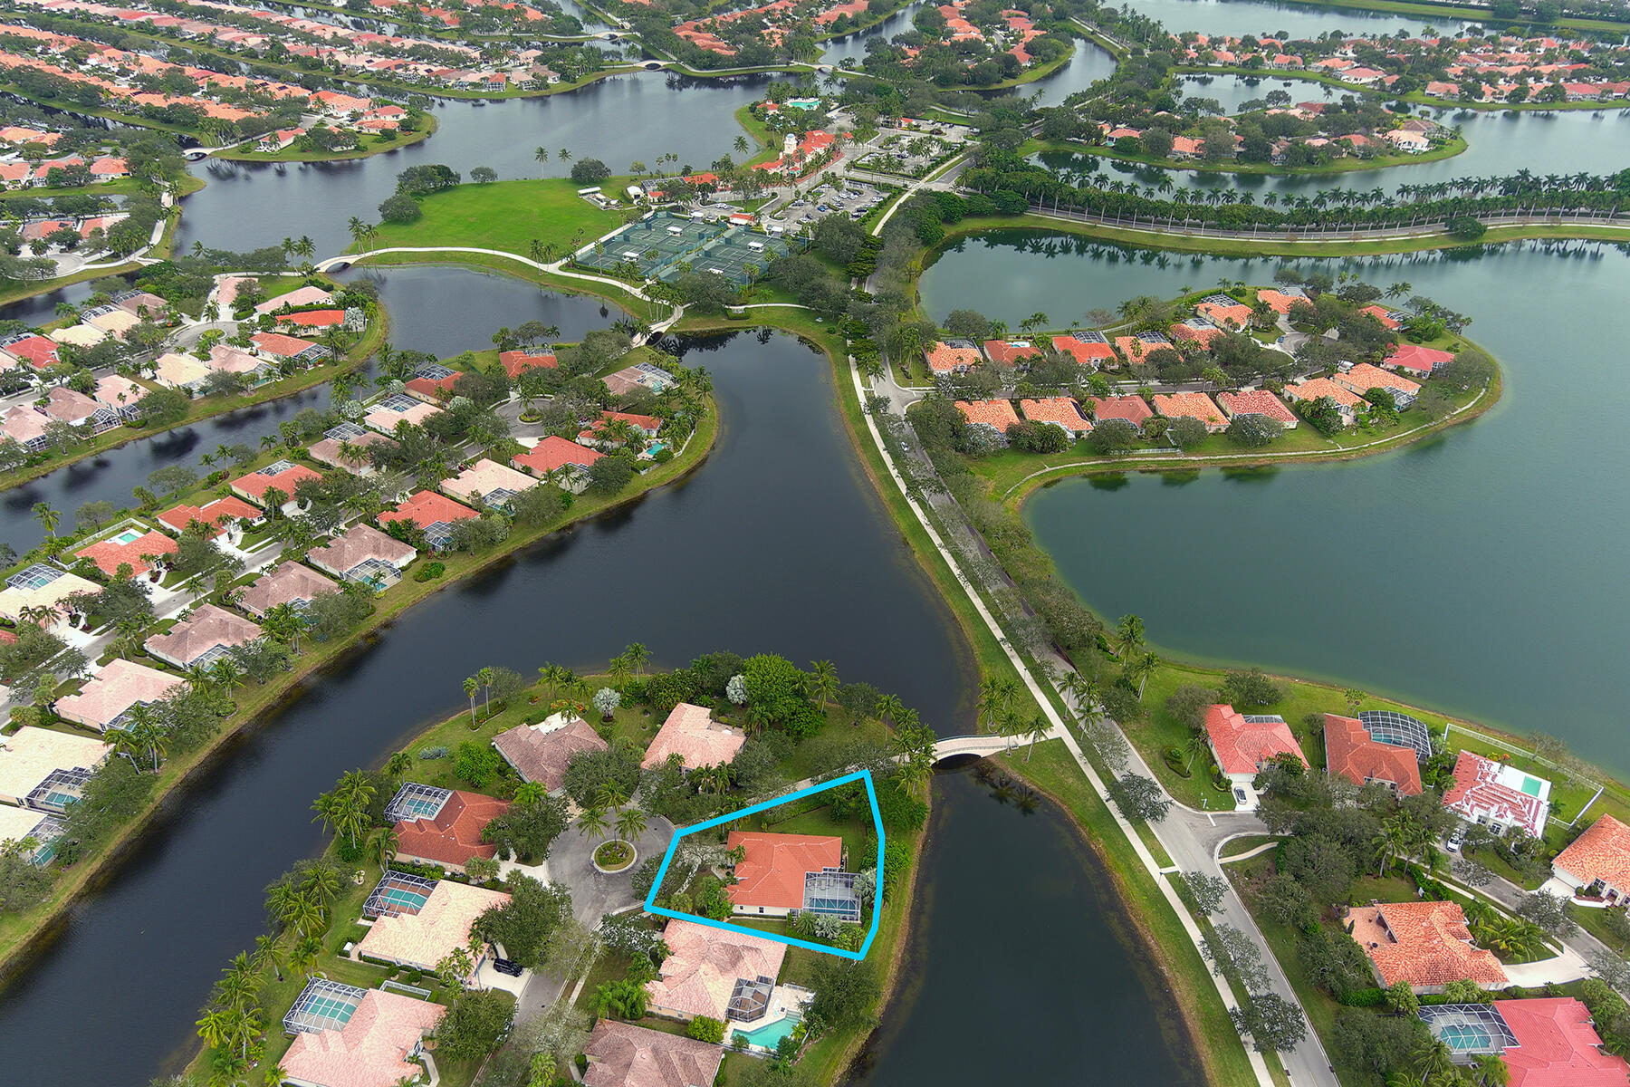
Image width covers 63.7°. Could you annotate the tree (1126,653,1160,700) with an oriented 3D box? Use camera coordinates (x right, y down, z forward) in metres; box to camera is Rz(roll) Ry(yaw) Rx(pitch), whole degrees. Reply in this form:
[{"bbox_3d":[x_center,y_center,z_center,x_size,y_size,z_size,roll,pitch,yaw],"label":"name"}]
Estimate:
[{"bbox_3d":[75.524,31.347,300.016,6.800,12.000,6.800,1,32,0],"label":"tree"}]

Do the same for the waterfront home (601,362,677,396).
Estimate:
[{"bbox_3d":[-59.450,-54.502,440.155,19.200,5.800,20.600,28,41,36],"label":"waterfront home"}]

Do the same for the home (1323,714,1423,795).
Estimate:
[{"bbox_3d":[131.930,49.690,310.690,20.500,6.400,24.000,10,35,13],"label":"home"}]

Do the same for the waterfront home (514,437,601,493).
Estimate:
[{"bbox_3d":[-78.865,-26.452,414.791,28.500,6.300,18.700,21,39,28],"label":"waterfront home"}]

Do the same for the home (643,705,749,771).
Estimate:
[{"bbox_3d":[-27.040,47.160,310.740,19.800,6.400,24.200,10,35,14],"label":"home"}]

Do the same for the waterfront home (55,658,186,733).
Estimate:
[{"bbox_3d":[-155.704,33.846,294.710,21.700,5.800,18.500,13,34,19],"label":"waterfront home"}]

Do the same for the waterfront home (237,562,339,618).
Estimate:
[{"bbox_3d":[-137.640,12.660,341.950,23.100,6.400,19.500,22,38,30],"label":"waterfront home"}]

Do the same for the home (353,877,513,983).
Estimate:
[{"bbox_3d":[-72.470,72.110,250.590,24.700,6.400,19.800,9,34,12],"label":"home"}]

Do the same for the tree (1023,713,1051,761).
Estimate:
[{"bbox_3d":[48.750,43.570,291.980,5.600,12.200,5.600,1,33,0],"label":"tree"}]

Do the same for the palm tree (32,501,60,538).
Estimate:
[{"bbox_3d":[-216.980,-3.850,375.200,7.800,14.200,7.800,1,34,0],"label":"palm tree"}]

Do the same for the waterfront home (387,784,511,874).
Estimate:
[{"bbox_3d":[-80.372,60.825,284.807,29.400,6.400,20.100,8,35,12],"label":"waterfront home"}]

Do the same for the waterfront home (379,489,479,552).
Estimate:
[{"bbox_3d":[-110.150,-8.110,374.810,23.200,6.400,18.300,21,38,28],"label":"waterfront home"}]

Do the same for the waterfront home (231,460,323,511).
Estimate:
[{"bbox_3d":[-158.930,-18.220,389.630,21.800,6.400,19.700,24,40,32],"label":"waterfront home"}]

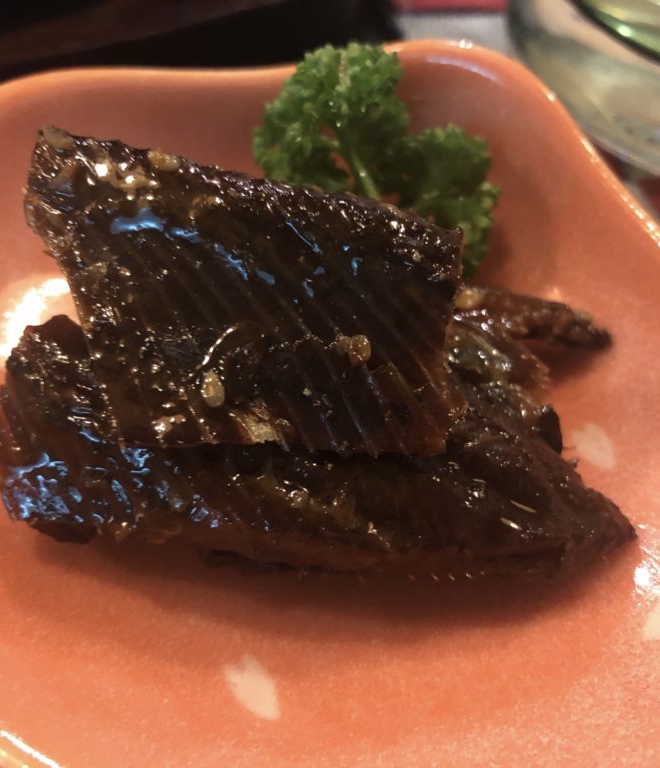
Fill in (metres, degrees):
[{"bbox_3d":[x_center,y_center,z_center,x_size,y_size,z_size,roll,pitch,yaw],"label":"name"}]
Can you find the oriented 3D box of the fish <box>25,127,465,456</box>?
[{"bbox_3d":[-0.011,-0.012,0.117,0.058,0.013,0.041,4,72,1],"label":"fish"}]

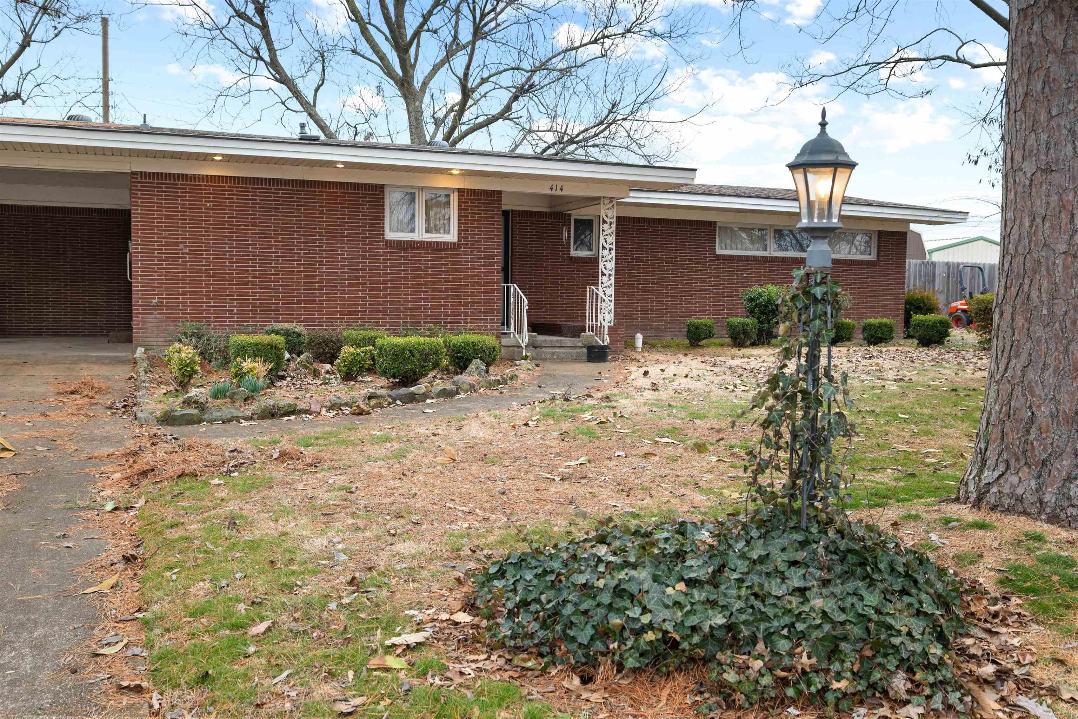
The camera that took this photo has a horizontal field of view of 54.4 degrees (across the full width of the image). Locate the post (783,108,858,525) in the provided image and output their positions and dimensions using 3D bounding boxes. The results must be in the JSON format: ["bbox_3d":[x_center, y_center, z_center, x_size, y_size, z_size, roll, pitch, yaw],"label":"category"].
[{"bbox_3d":[1.018,-0.018,3.842,0.268,1.789,0.250,2,3,15],"label":"post"}]

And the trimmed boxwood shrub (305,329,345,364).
[{"bbox_3d":[-2.771,-0.170,13.600,0.520,0.460,0.500,0,4,-21],"label":"trimmed boxwood shrub"}]

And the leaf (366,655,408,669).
[{"bbox_3d":[-0.488,0.977,3.380,0.137,0.030,0.065,1,3,0],"label":"leaf"}]

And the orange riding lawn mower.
[{"bbox_3d":[11.212,-1.496,26.200,1.300,1.740,1.950,-1,4,-30],"label":"orange riding lawn mower"}]

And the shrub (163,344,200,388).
[{"bbox_3d":[-3.410,0.056,10.007,0.345,0.460,0.345,0,4,-21],"label":"shrub"}]

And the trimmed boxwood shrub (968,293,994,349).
[{"bbox_3d":[8.177,-0.703,19.000,0.820,1.040,0.820,0,4,-21],"label":"trimmed boxwood shrub"}]

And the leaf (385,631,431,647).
[{"bbox_3d":[-0.415,0.879,3.328,0.160,0.025,0.058,-2,4,-37],"label":"leaf"}]

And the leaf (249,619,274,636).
[{"bbox_3d":[-0.995,0.962,3.750,0.115,0.030,0.055,-2,4,-41],"label":"leaf"}]

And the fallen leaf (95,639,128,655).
[{"bbox_3d":[-1.313,0.877,3.224,0.045,0.028,0.120,3,4,37],"label":"fallen leaf"}]

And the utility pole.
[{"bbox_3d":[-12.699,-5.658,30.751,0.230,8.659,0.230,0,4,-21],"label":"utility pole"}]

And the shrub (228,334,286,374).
[{"bbox_3d":[-3.258,-0.058,12.100,0.620,0.480,0.580,0,4,-21],"label":"shrub"}]

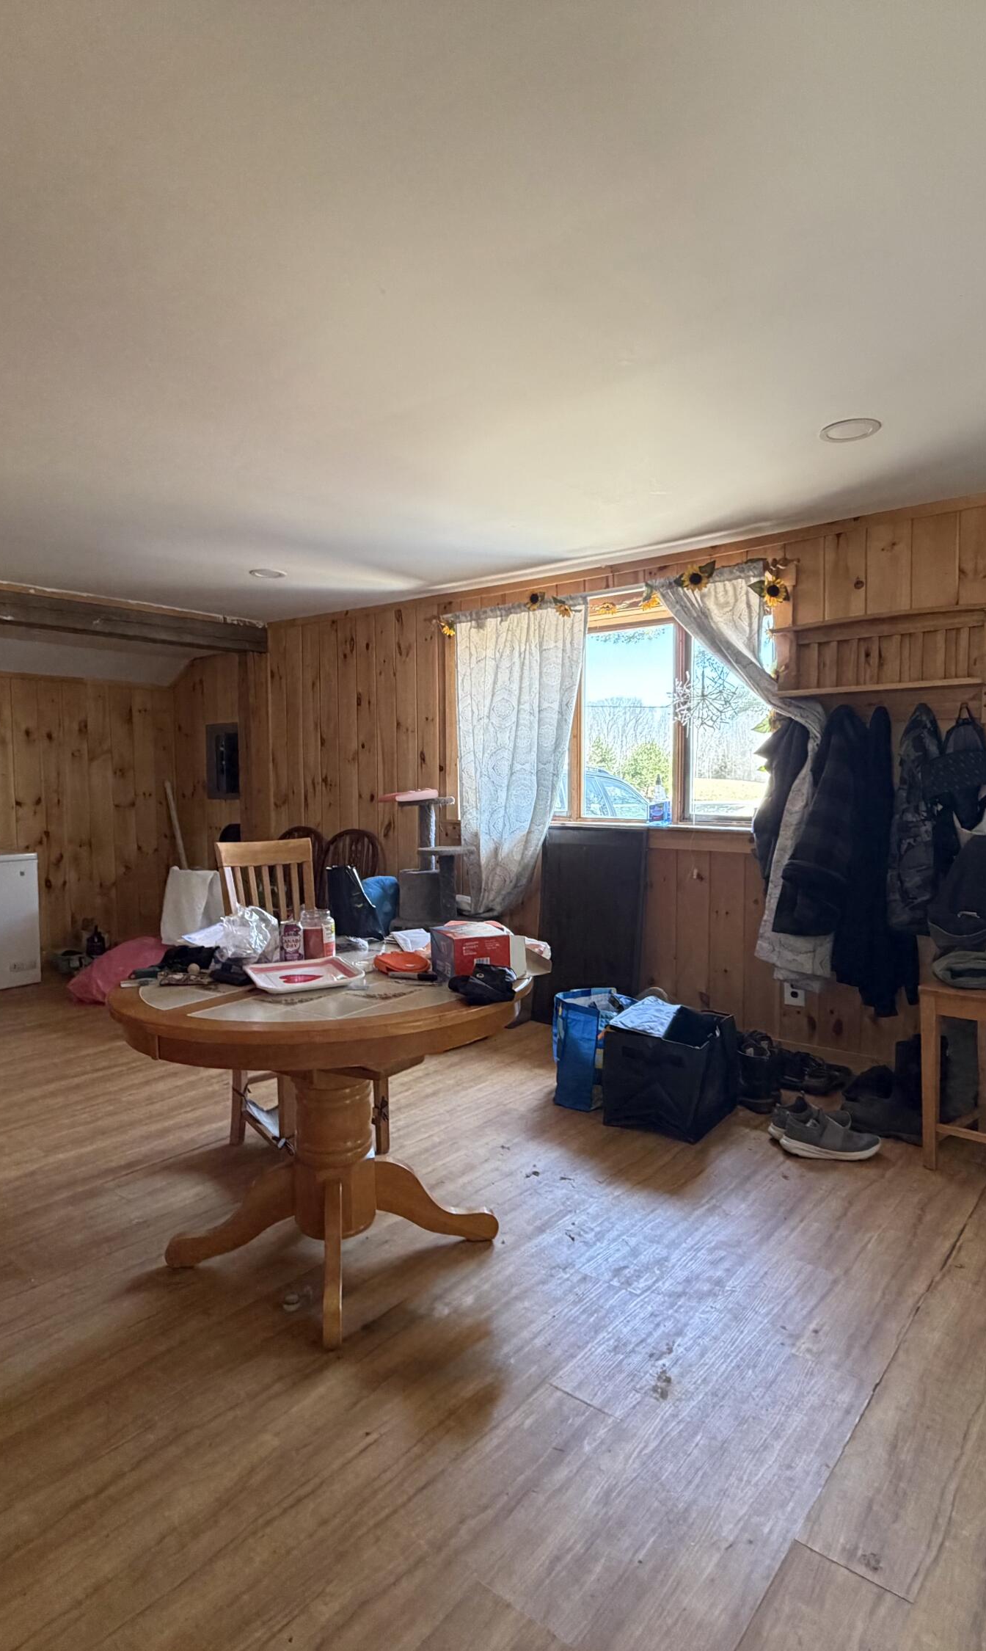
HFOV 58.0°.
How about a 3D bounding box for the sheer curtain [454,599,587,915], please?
[{"bbox_3d":[0.140,-0.325,4.746,0.880,1.660,0.140,2,4,39],"label":"sheer curtain"}]

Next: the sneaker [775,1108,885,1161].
[{"bbox_3d":[1.132,1.024,2.979,0.322,0.141,0.116,0,3,3],"label":"sneaker"}]

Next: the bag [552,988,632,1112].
[{"bbox_3d":[0.405,0.869,3.509,0.186,0.400,0.382,2,4,31],"label":"bag"}]

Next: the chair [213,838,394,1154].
[{"bbox_3d":[-0.646,0.583,3.036,0.432,1.030,0.502,-3,4,-39],"label":"chair"}]

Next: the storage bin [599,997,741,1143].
[{"bbox_3d":[0.665,0.900,3.307,0.342,0.358,0.442,2,4,35],"label":"storage bin"}]

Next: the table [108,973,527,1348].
[{"bbox_3d":[-0.409,0.744,2.296,1.060,0.750,1.060,0,3,0],"label":"table"}]

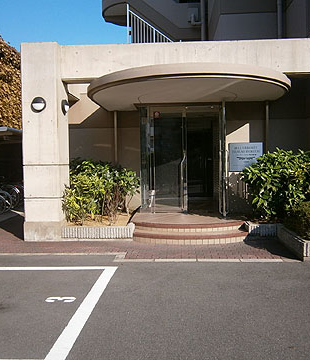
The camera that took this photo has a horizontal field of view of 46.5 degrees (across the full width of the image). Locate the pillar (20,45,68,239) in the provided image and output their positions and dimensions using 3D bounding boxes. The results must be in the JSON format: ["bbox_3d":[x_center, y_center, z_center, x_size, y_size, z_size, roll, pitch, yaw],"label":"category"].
[{"bbox_3d":[-2.012,-0.674,6.798,0.650,3.530,0.630,0,2,3],"label":"pillar"}]

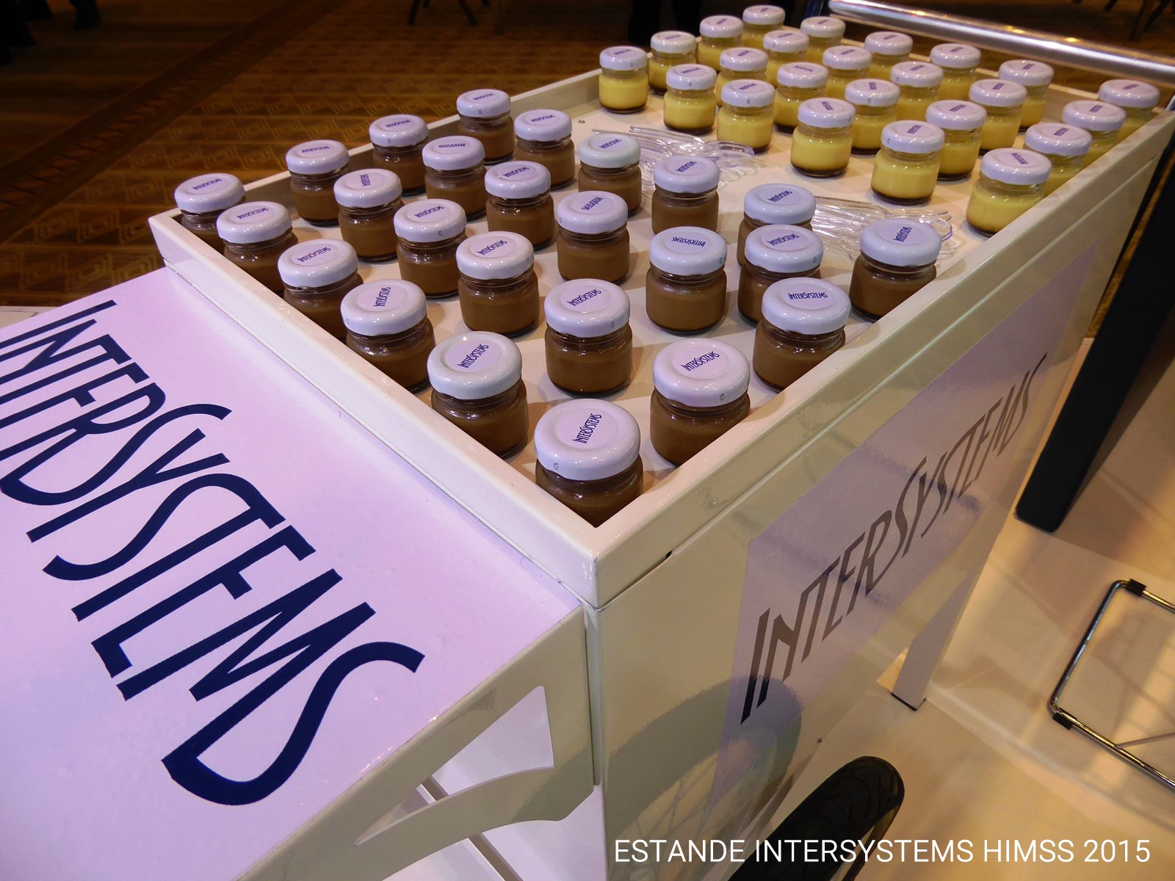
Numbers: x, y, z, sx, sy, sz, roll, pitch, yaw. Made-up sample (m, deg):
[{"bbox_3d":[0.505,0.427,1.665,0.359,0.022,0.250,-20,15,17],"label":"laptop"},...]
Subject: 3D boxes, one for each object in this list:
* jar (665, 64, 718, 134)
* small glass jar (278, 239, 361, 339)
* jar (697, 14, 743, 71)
[{"bbox_3d":[0.097,-0.322,0.801,0.048,0.052,0.048,-1,39,1],"label":"jar"},{"bbox_3d":[-0.157,-0.088,0.507,0.047,0.051,0.047,-1,39,1],"label":"small glass jar"},{"bbox_3d":[0.147,-0.434,0.935,0.047,0.052,0.047,-1,39,1],"label":"jar"}]

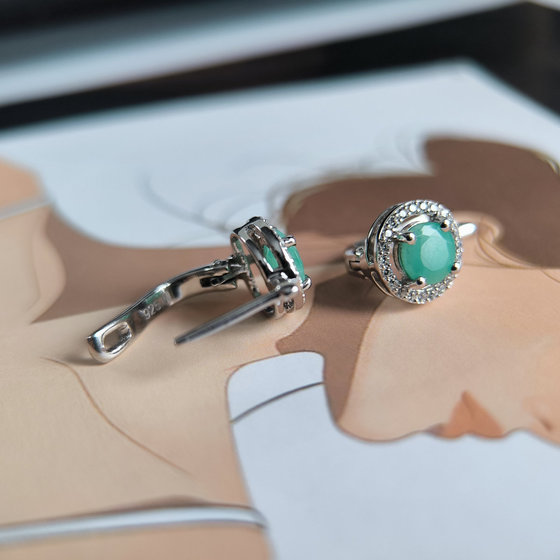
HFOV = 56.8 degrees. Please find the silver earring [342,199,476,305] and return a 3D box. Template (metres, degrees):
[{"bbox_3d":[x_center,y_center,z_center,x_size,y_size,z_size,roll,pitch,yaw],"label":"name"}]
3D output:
[{"bbox_3d":[0.015,-0.004,0.058,0.016,0.011,0.012,-17,9,-19],"label":"silver earring"}]

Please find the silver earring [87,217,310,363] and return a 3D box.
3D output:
[{"bbox_3d":[-0.008,0.003,0.050,0.021,0.011,0.012,-25,46,-12],"label":"silver earring"}]

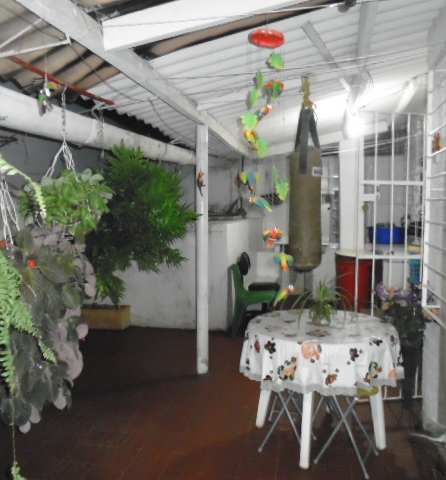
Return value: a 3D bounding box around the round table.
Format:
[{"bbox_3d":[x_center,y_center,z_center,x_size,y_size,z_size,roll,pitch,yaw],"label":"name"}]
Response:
[{"bbox_3d":[0.601,0.874,2.989,0.970,0.720,0.970,1,4,10],"label":"round table"}]

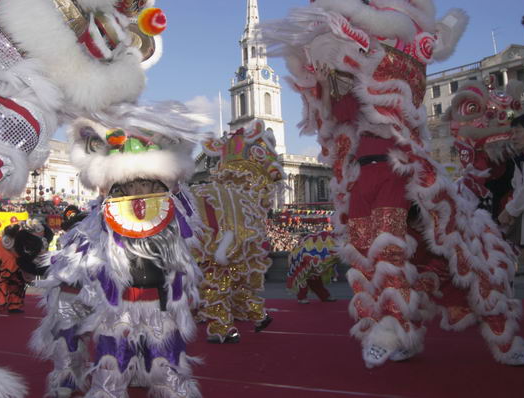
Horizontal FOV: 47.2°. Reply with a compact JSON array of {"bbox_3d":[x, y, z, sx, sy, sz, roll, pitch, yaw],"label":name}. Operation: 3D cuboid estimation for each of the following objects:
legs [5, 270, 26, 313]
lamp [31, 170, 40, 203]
[{"bbox_3d":[-4.062,1.490,9.872,0.380,0.720,0.360,-5,-6,30],"label":"legs"},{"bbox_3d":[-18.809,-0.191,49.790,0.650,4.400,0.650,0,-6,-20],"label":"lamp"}]

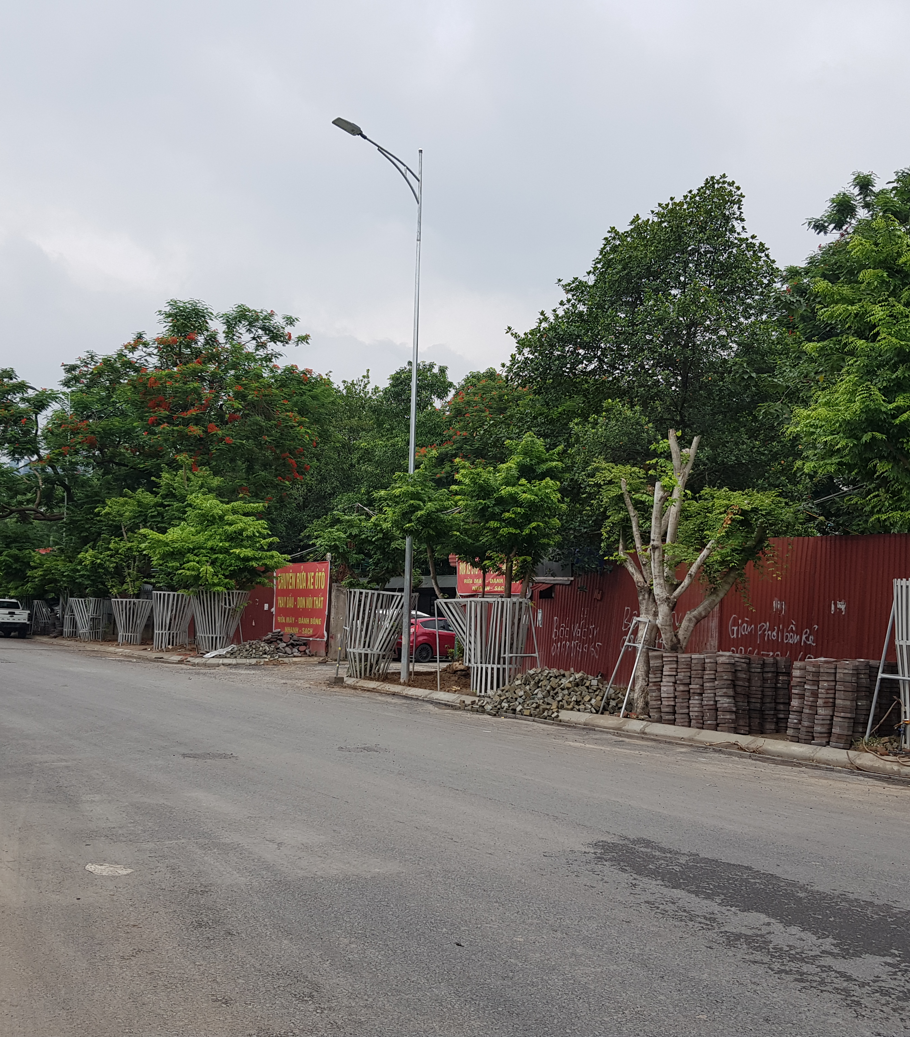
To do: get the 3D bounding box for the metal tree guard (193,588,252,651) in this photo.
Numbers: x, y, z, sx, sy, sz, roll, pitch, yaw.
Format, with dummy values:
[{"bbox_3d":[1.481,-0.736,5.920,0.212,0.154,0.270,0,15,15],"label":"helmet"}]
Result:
[{"bbox_3d":[-7.509,3.377,33.500,1.800,1.920,1.700,5,-6,-34],"label":"metal tree guard"}]

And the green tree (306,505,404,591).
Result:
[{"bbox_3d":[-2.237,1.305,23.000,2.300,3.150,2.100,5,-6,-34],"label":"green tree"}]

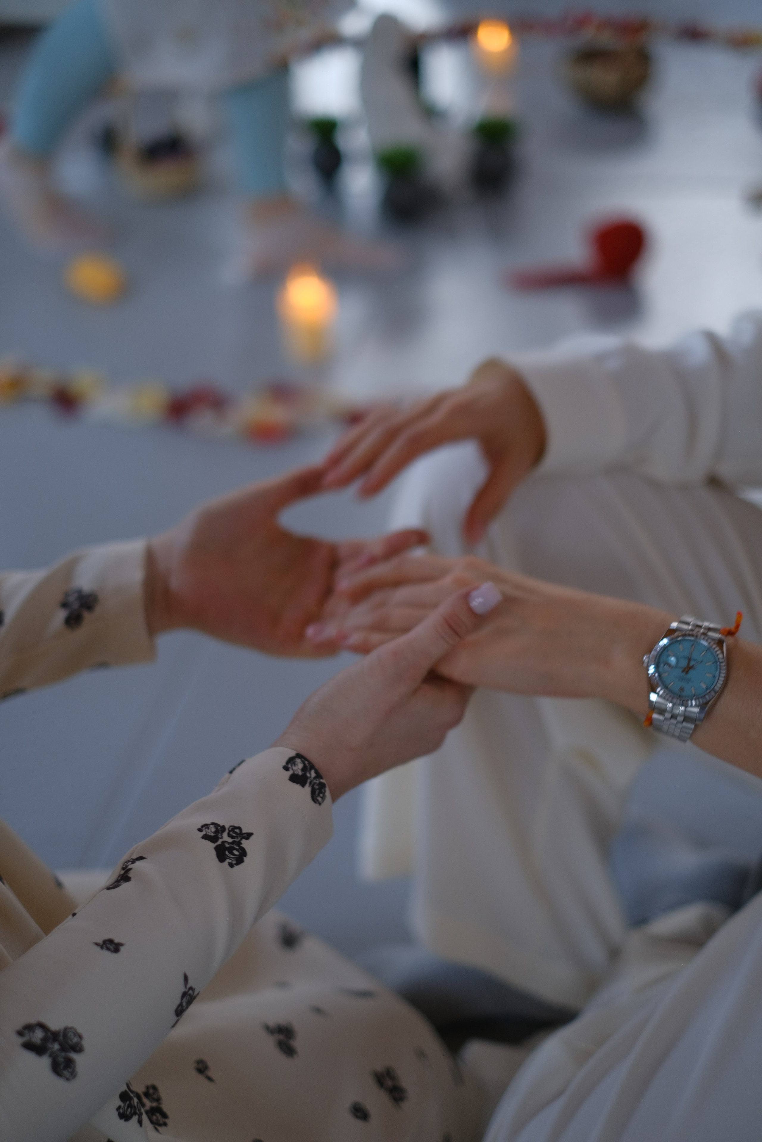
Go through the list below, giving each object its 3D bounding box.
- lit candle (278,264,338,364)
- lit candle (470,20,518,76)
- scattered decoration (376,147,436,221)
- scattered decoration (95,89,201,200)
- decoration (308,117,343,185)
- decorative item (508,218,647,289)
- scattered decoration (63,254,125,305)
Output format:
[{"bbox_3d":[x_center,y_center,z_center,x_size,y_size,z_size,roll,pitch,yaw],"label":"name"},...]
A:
[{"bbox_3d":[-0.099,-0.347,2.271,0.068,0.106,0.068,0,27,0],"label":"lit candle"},{"bbox_3d":[0.272,-1.258,4.053,0.085,0.113,0.085,0,27,0],"label":"lit candle"},{"bbox_3d":[0.043,-0.669,2.908,0.099,0.103,0.099,0,27,0],"label":"scattered decoration"},{"bbox_3d":[-0.418,-0.776,3.062,0.148,0.154,0.170,0,27,0],"label":"scattered decoration"},{"bbox_3d":[-0.103,-0.779,3.117,0.066,0.108,0.066,0,27,0],"label":"decoration"},{"bbox_3d":[0.300,-0.490,2.581,0.195,0.080,0.100,0,27,0],"label":"decorative item"},{"bbox_3d":[-0.425,-0.436,2.509,0.080,0.048,0.080,0,27,0],"label":"scattered decoration"}]

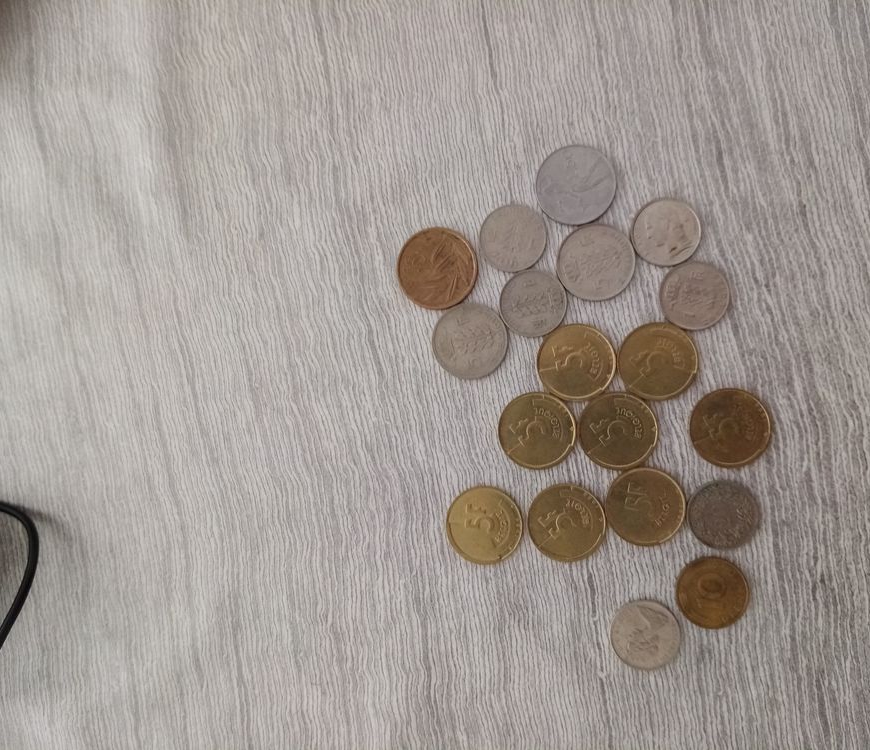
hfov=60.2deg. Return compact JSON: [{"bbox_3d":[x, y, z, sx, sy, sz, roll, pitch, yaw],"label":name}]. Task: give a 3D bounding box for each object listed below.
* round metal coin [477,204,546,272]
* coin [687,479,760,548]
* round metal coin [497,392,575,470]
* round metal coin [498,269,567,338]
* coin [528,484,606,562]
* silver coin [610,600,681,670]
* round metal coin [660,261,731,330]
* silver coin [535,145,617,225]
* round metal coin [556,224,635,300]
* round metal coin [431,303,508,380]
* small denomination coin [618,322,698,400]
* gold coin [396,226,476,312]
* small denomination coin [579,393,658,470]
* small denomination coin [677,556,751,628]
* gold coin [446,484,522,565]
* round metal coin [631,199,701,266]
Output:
[{"bbox_3d":[0.025,-0.043,0.238,0.021,0.002,0.021,0,88,3],"label":"round metal coin"},{"bbox_3d":[0.089,0.043,0.231,0.021,0.002,0.021,0,88,3],"label":"coin"},{"bbox_3d":[0.032,0.017,0.236,0.024,0.002,0.024,0,88,3],"label":"round metal coin"},{"bbox_3d":[0.031,-0.022,0.237,0.021,0.002,0.021,0,88,3],"label":"round metal coin"},{"bbox_3d":[0.041,0.046,0.234,0.024,0.002,0.024,0,88,3],"label":"coin"},{"bbox_3d":[0.065,0.080,0.232,0.021,0.002,0.021,0,88,3],"label":"silver coin"},{"bbox_3d":[0.081,-0.025,0.235,0.021,0.002,0.021,0,88,3],"label":"round metal coin"},{"bbox_3d":[0.045,-0.060,0.237,0.025,0.002,0.025,0,88,3],"label":"silver coin"},{"bbox_3d":[0.051,-0.036,0.237,0.024,0.002,0.024,0,88,3],"label":"round metal coin"},{"bbox_3d":[0.011,-0.011,0.238,0.024,0.002,0.024,0,88,3],"label":"round metal coin"},{"bbox_3d":[0.070,-0.004,0.234,0.024,0.002,0.024,0,88,3],"label":"small denomination coin"},{"bbox_3d":[0.001,-0.034,0.239,0.026,0.002,0.026,0,88,3],"label":"gold coin"},{"bbox_3d":[0.057,0.017,0.234,0.024,0.002,0.024,0,88,3],"label":"small denomination coin"},{"bbox_3d":[0.085,0.067,0.231,0.021,0.002,0.021,0,88,3],"label":"small denomination coin"},{"bbox_3d":[0.016,0.047,0.236,0.024,0.002,0.024,0,88,3],"label":"gold coin"},{"bbox_3d":[0.072,-0.044,0.235,0.021,0.002,0.021,0,88,3],"label":"round metal coin"}]

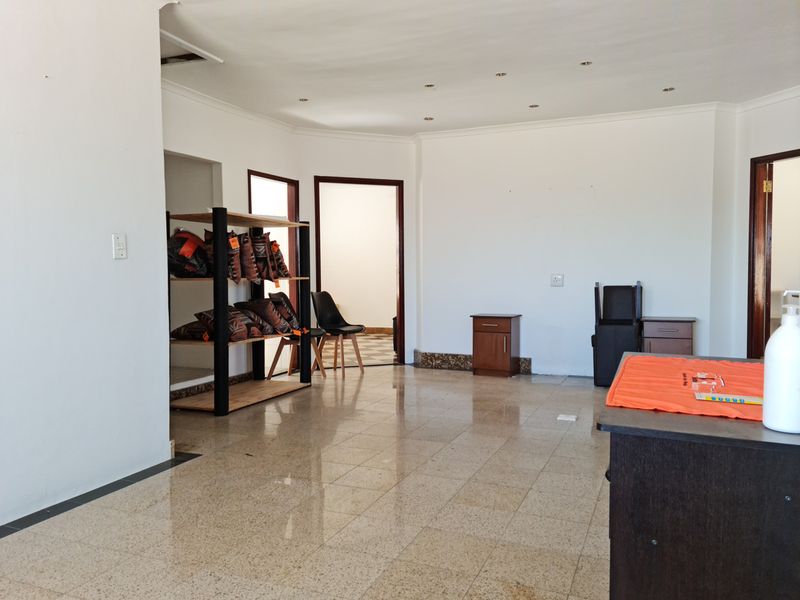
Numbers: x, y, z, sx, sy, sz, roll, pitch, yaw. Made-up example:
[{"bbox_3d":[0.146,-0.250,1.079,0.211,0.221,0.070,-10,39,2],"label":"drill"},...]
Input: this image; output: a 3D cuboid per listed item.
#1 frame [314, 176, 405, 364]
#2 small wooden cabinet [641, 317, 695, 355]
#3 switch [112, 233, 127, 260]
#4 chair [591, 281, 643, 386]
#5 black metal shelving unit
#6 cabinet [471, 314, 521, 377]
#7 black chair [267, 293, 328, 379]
[{"bbox_3d":[-0.439,-0.290,6.837,0.990,2.040,0.130,-1,3,-22],"label":"frame"},{"bbox_3d":[2.423,0.483,5.633,0.430,0.585,0.360,1,3,23],"label":"small wooden cabinet"},{"bbox_3d":[-1.394,-0.267,3.115,0.012,0.122,0.075,1,3,23],"label":"switch"},{"bbox_3d":[2.010,0.303,5.744,0.420,0.940,0.500,1,3,23],"label":"chair"},{"bbox_3d":[-1.325,0.057,5.233,0.640,1.500,1.320,1,3,19],"label":"black metal shelving unit"},{"bbox_3d":[0.959,0.457,6.268,0.420,0.590,0.360,1,3,23],"label":"cabinet"},{"bbox_3d":[-1.011,0.345,6.233,0.500,0.830,0.460,1,3,23],"label":"black chair"}]

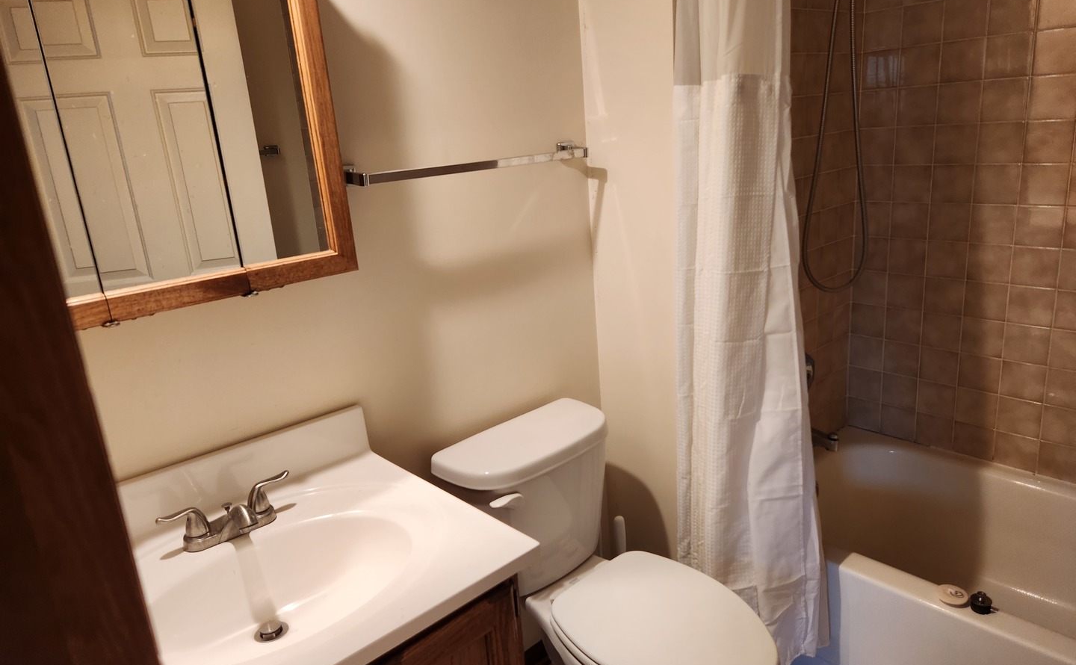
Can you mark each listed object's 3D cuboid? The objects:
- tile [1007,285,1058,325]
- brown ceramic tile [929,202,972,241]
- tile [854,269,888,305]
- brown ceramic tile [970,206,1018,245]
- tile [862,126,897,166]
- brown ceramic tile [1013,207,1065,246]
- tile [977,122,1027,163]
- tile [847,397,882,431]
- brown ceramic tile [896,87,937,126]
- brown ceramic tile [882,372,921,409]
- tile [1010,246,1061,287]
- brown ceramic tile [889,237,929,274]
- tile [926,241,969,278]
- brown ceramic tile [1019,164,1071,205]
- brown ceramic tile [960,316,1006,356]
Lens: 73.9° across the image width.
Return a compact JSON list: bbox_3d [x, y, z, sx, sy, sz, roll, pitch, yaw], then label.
[{"bbox_3d":[1.352,-0.073,1.961,0.010,0.108,0.108,-18,21,-39],"label":"tile"},{"bbox_3d":[1.185,-0.317,2.055,0.009,0.108,0.108,-18,21,-38],"label":"brown ceramic tile"},{"bbox_3d":[1.063,-0.142,2.284,0.010,0.108,0.108,-18,21,-38],"label":"tile"},{"bbox_3d":[1.264,-0.300,1.985,0.010,0.108,0.108,-18,21,-38],"label":"brown ceramic tile"},{"bbox_3d":[1.026,-0.560,2.162,0.009,0.107,0.107,-19,21,-38],"label":"tile"},{"bbox_3d":[1.336,-0.283,1.904,0.010,0.108,0.108,-18,21,-38],"label":"brown ceramic tile"},{"bbox_3d":[1.244,-0.507,1.920,0.009,0.107,0.107,-19,21,-38],"label":"tile"},{"bbox_3d":[1.098,0.275,2.401,0.010,0.104,0.108,-18,21,-39],"label":"tile"},{"bbox_3d":[1.090,-0.647,2.049,0.010,0.108,0.108,-18,21,-39],"label":"brown ceramic tile"},{"bbox_3d":[1.167,0.188,2.304,0.010,0.108,0.108,-18,21,-38],"label":"brown ceramic tile"},{"bbox_3d":[1.346,-0.178,1.935,0.010,0.108,0.108,-18,21,-38],"label":"tile"},{"bbox_3d":[1.127,-0.229,2.174,0.009,0.107,0.107,-19,21,-38],"label":"brown ceramic tile"},{"bbox_3d":[1.198,-0.211,2.090,0.010,0.108,0.108,-18,21,-39],"label":"tile"},{"bbox_3d":[1.321,-0.386,1.864,0.009,0.108,0.108,-18,21,-38],"label":"brown ceramic tile"},{"bbox_3d":[1.291,0.015,2.074,0.009,0.107,0.107,-19,21,-38],"label":"brown ceramic tile"}]

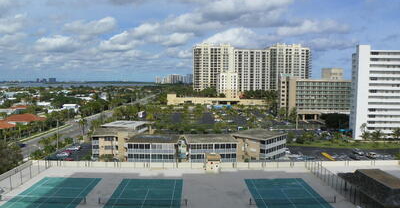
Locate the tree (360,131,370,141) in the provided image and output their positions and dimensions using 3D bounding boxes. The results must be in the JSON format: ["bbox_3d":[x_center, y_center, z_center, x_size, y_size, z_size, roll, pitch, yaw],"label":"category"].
[{"bbox_3d":[71.719,13.707,129.641,4.200,4.300,4.200,0,4,0],"label":"tree"}]

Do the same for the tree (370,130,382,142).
[{"bbox_3d":[75.119,13.768,127.739,4.800,4.500,4.800,0,4,0],"label":"tree"}]

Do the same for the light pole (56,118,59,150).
[{"bbox_3d":[-51.269,11.307,108.159,0.350,10.800,0.350,0,4,0],"label":"light pole"}]

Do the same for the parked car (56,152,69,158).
[{"bbox_3d":[-45.001,16.653,99.127,4.500,1.550,1.800,0,4,-8],"label":"parked car"}]

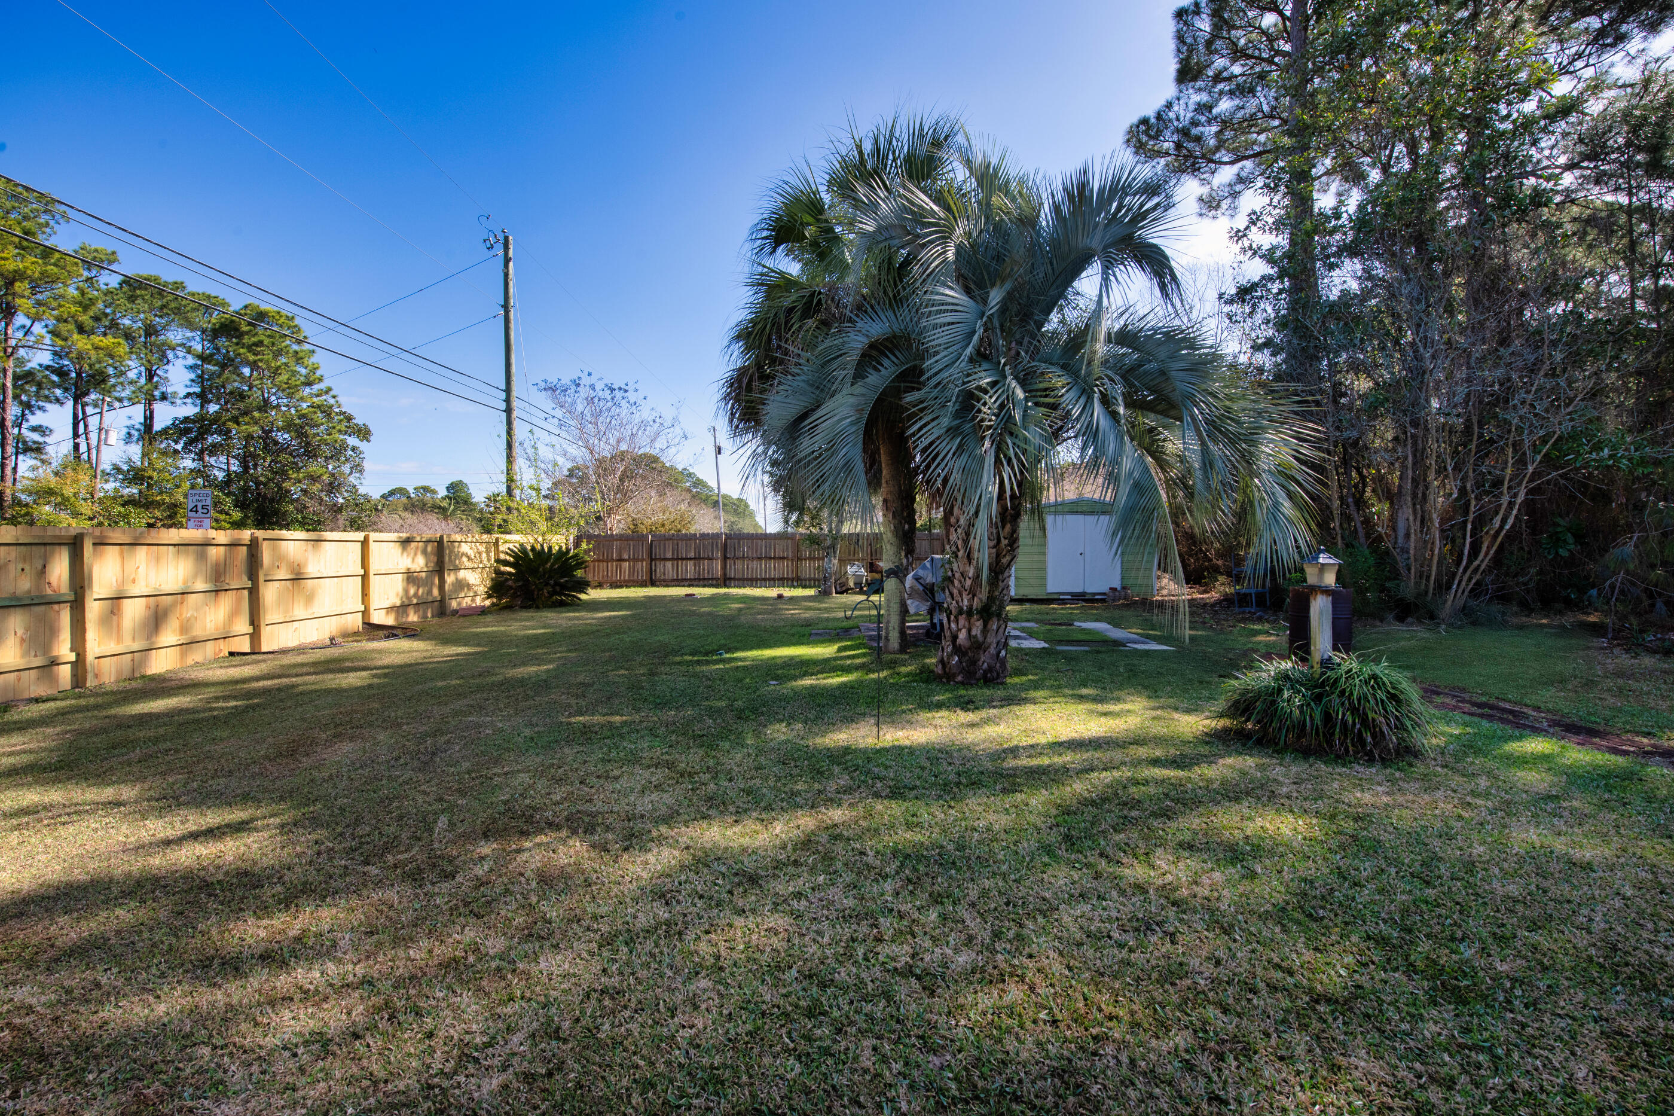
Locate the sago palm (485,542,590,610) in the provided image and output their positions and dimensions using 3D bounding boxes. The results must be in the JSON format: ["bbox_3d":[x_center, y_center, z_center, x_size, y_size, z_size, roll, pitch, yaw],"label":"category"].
[{"bbox_3d":[-7.600,0.450,16.600,2.450,1.620,2.450,-1,2,-25],"label":"sago palm"}]

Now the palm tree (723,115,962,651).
[{"bbox_3d":[0.620,-2.460,9.350,4.200,7.600,4.200,0,1,0],"label":"palm tree"}]

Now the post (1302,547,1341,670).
[{"bbox_3d":[3.730,0.640,5.000,0.190,1.420,0.190,0,1,-4],"label":"post"}]

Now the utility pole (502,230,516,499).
[{"bbox_3d":[-10.450,-4.650,20.800,0.290,11.600,0.290,-1,2,-27],"label":"utility pole"}]

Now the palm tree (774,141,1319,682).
[{"bbox_3d":[2.150,-1.650,7.400,5.600,6.050,5.200,0,1,0],"label":"palm tree"}]

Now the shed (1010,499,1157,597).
[{"bbox_3d":[6.330,-0.260,18.150,3.680,2.570,3.400,0,1,3],"label":"shed"}]

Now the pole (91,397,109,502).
[{"bbox_3d":[-38.700,-3.780,34.000,0.240,9.250,0.240,5,2,-35],"label":"pole"}]

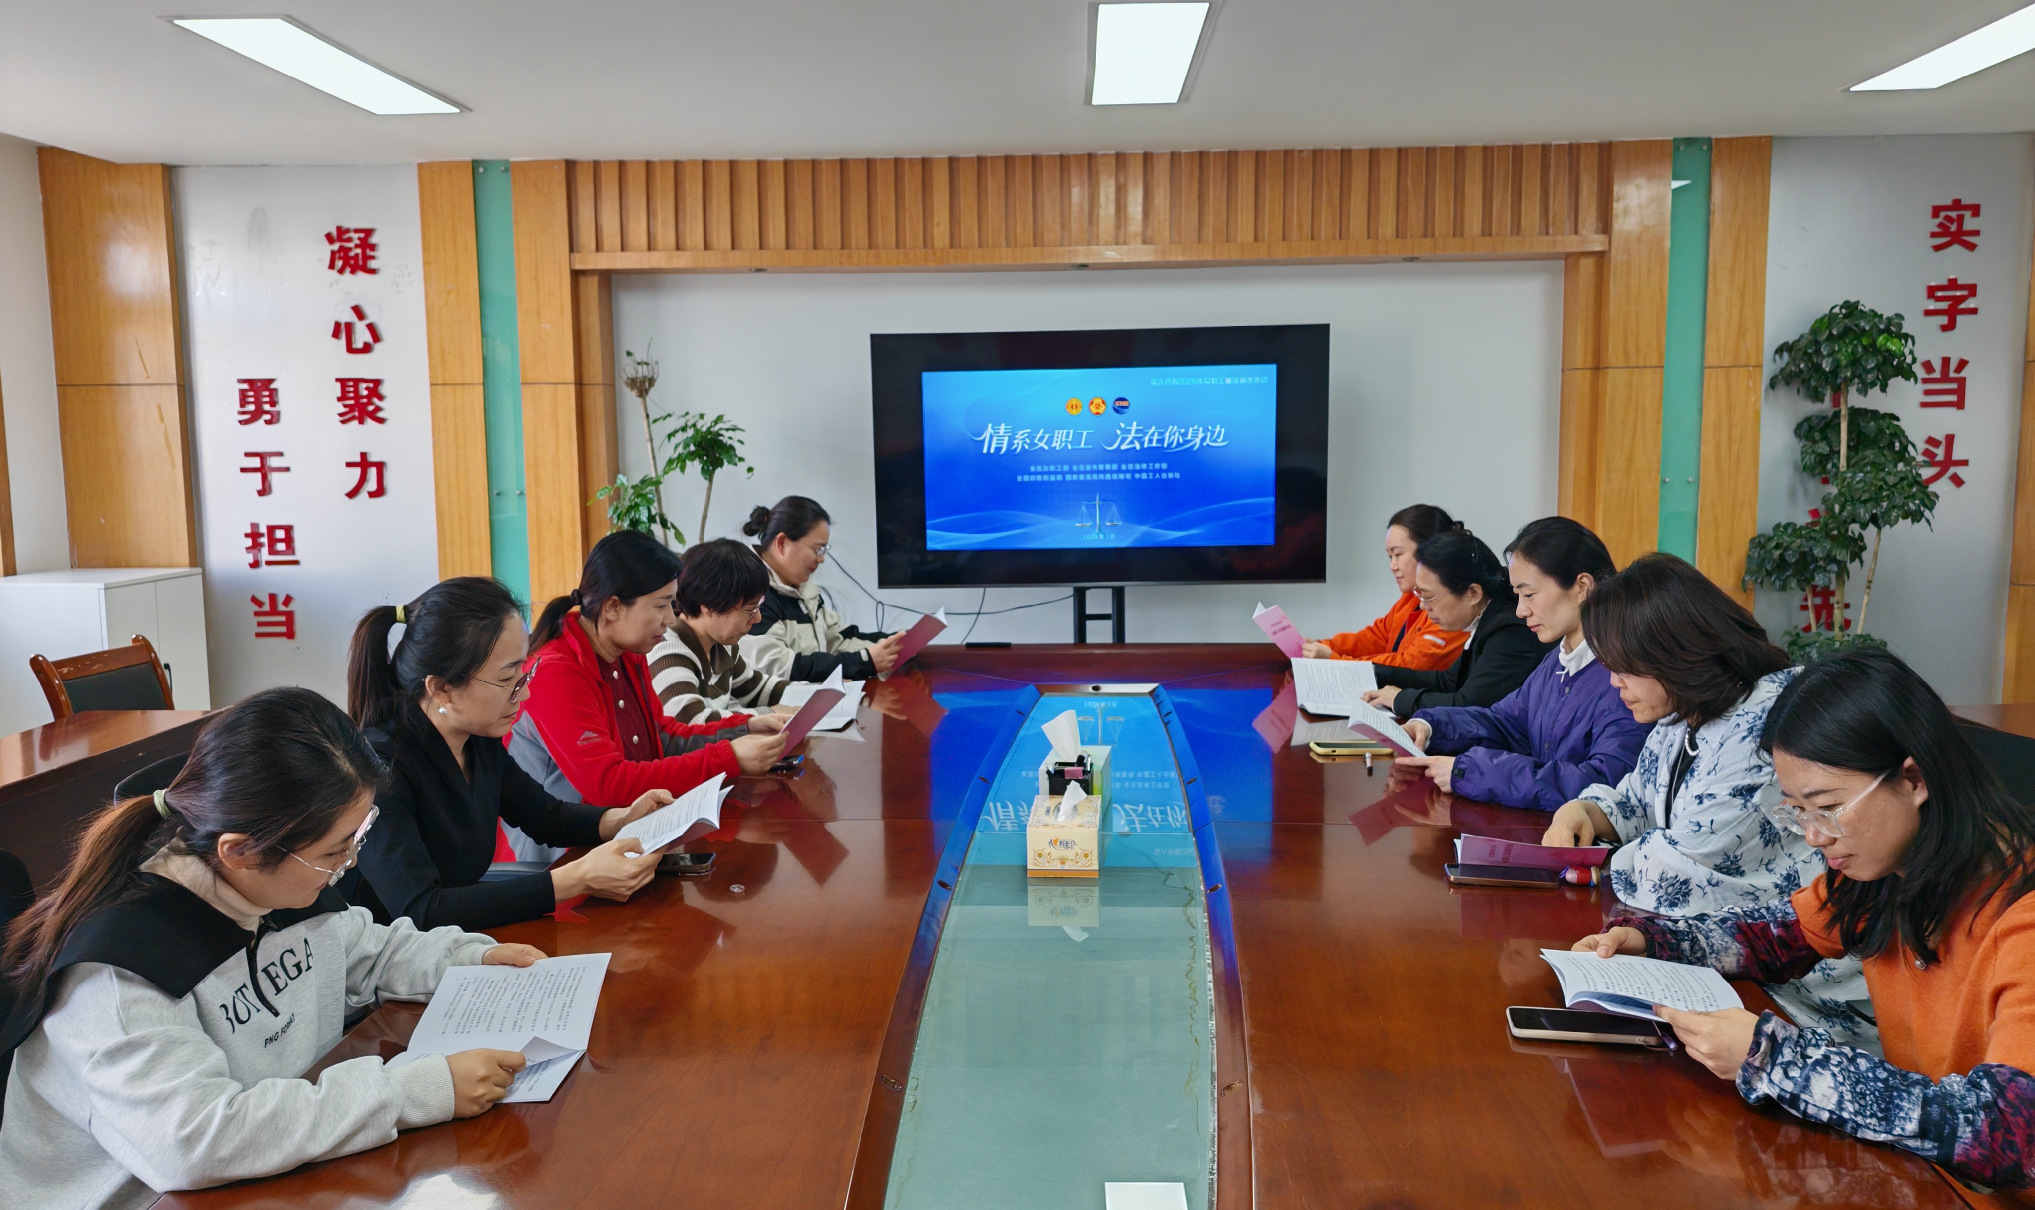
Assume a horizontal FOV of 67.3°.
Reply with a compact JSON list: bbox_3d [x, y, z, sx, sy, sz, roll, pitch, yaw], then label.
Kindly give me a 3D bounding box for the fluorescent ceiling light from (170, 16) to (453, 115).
[{"bbox_3d":[-1.989,-1.562,4.455,0.285,0.050,1.170,0,6,2],"label":"fluorescent ceiling light"}]

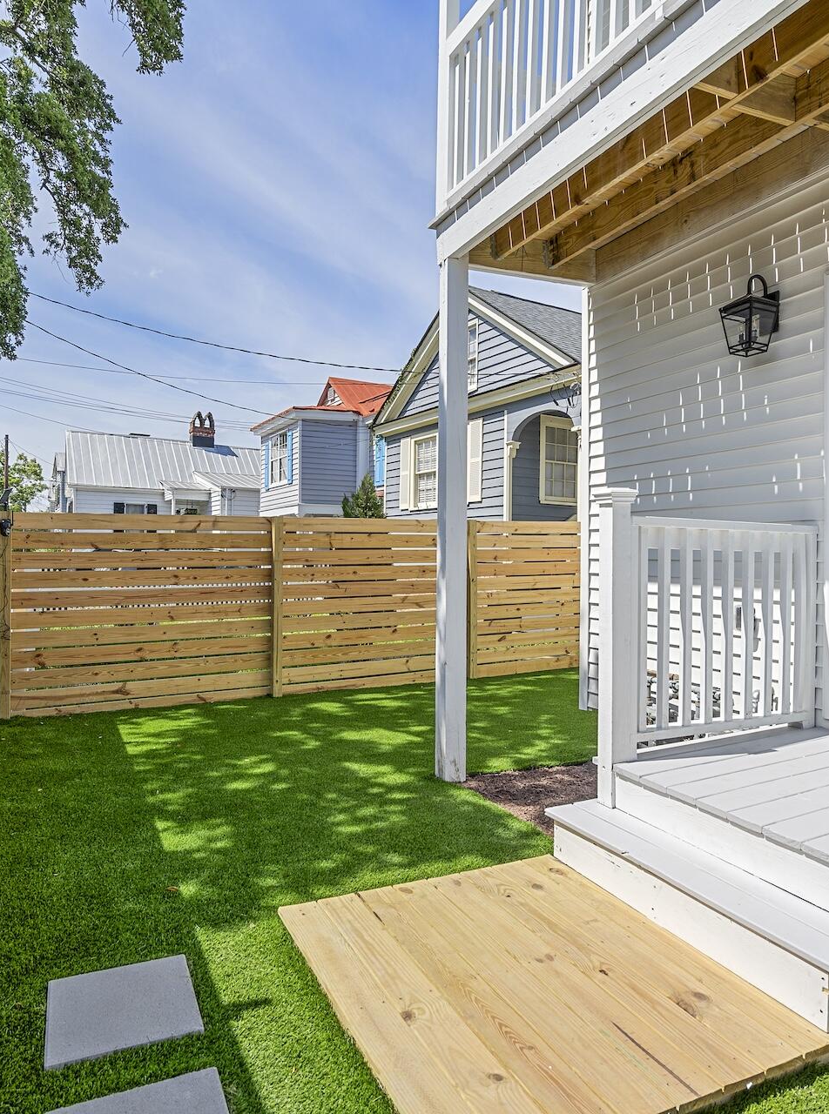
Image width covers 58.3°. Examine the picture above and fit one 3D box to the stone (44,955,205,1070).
[{"bbox_3d":[-0.850,1.324,2.166,0.404,0.042,0.406,0,1,-25],"label":"stone"}]

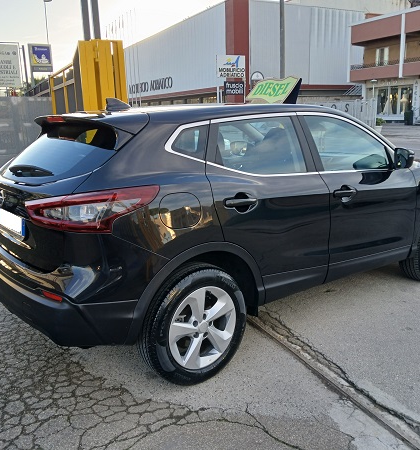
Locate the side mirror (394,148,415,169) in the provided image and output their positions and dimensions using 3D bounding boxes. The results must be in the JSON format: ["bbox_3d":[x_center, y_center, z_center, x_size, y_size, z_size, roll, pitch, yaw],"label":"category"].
[{"bbox_3d":[1.442,-0.484,3.335,0.115,0.155,0.190,-5,13,-20],"label":"side mirror"}]

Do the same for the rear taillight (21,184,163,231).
[{"bbox_3d":[-0.602,-0.102,2.282,0.510,0.200,0.500,-10,16,-36],"label":"rear taillight"}]

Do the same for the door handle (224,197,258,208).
[{"bbox_3d":[0.177,-0.114,2.495,0.220,0.050,0.060,-10,15,-36],"label":"door handle"}]

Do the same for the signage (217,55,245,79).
[{"bbox_3d":[1.661,-12.660,36.000,2.500,1.780,0.150,-7,15,-23],"label":"signage"}]

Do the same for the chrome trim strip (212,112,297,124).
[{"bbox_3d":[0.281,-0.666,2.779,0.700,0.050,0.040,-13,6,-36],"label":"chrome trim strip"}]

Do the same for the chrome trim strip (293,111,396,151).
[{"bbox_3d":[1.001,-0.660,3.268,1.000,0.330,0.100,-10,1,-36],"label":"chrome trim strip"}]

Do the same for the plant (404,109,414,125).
[{"bbox_3d":[15.433,-8.386,34.900,0.500,1.200,0.500,-7,14,-24],"label":"plant"}]

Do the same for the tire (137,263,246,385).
[{"bbox_3d":[-0.090,0.555,2.583,0.685,0.680,0.220,-10,15,-36],"label":"tire"}]

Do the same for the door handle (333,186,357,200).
[{"bbox_3d":[0.940,-0.211,3.110,0.225,0.075,0.055,-10,16,-36],"label":"door handle"}]

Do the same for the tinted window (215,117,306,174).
[{"bbox_3d":[0.326,-0.470,2.707,0.710,0.395,0.050,-10,-13,-36],"label":"tinted window"}]

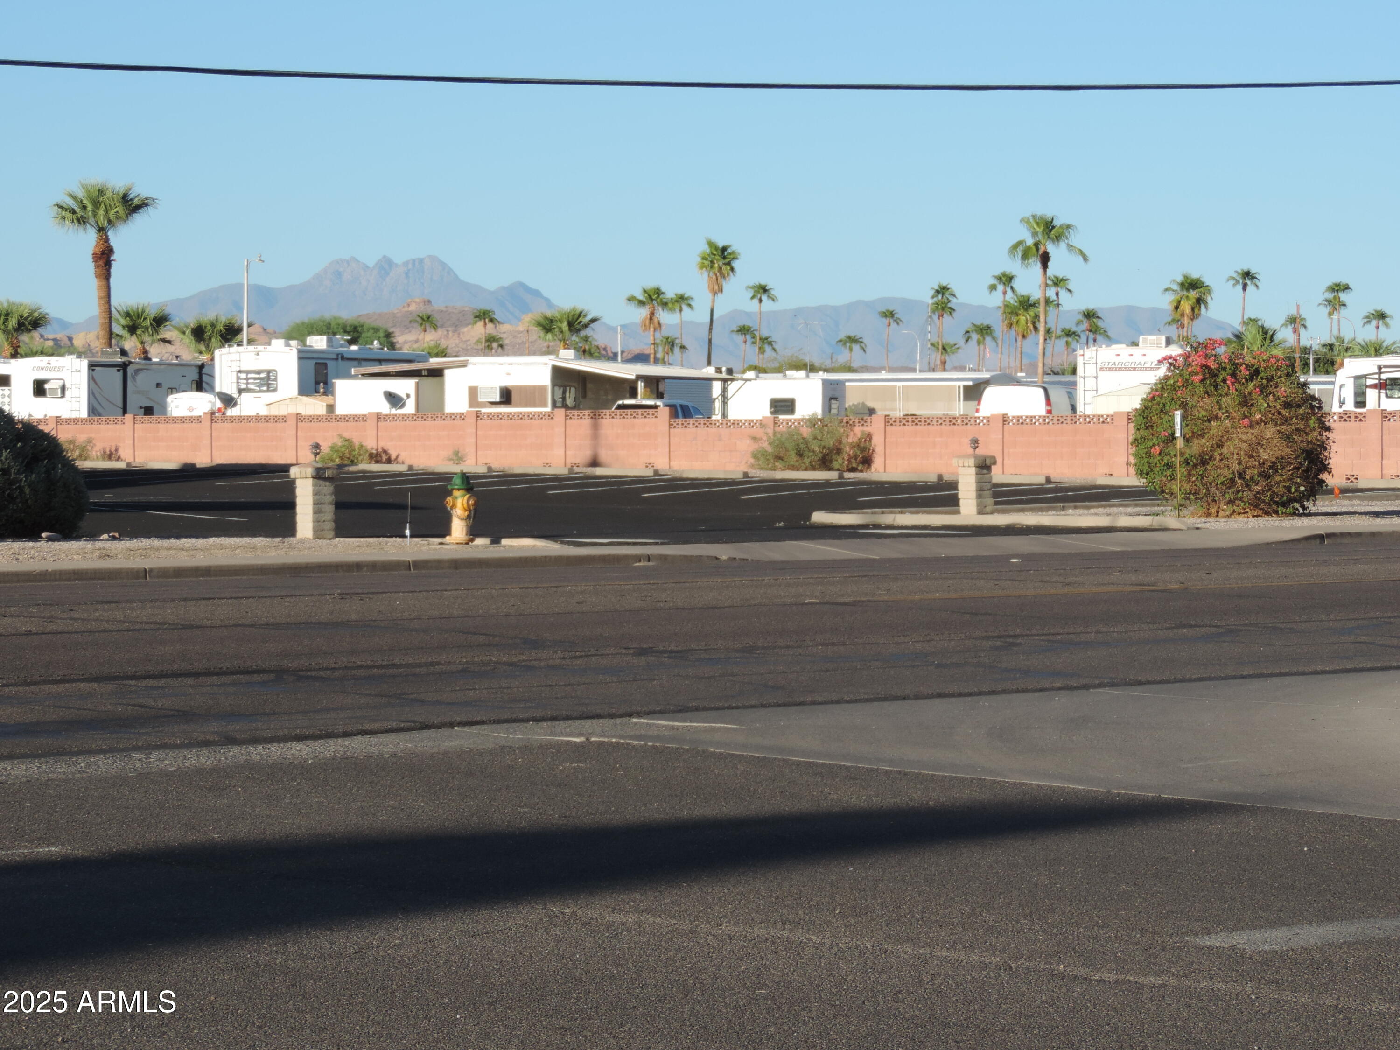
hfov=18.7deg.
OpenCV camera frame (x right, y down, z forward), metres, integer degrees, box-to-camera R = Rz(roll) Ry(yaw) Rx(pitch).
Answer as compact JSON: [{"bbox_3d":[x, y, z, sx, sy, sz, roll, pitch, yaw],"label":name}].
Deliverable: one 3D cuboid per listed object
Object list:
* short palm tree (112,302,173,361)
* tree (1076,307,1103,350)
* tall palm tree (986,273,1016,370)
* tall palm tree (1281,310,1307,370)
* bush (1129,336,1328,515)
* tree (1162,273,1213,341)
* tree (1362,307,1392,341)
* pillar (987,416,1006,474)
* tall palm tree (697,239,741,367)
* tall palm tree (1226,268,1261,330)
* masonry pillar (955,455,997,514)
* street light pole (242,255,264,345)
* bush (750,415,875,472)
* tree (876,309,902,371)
[{"bbox_3d":[-22.584,-5.860,171.929,2.437,6.297,2.437,0,1,0],"label":"short palm tree"},{"bbox_3d":[34.370,-12.997,374.841,2.415,12.518,2.415,0,1,0],"label":"tree"},{"bbox_3d":[27.766,-15.031,390.144,2.712,16.549,2.712,0,1,0],"label":"tall palm tree"},{"bbox_3d":[62.993,-16.110,450.000,2.800,13.300,2.800,0,1,0],"label":"tall palm tree"},{"bbox_3d":[6.671,-1.224,53.400,2.480,2.190,2.400,0,1,0],"label":"bush"},{"bbox_3d":[35.644,-11.821,310.112,3.593,12.928,3.593,0,1,0],"label":"tree"},{"bbox_3d":[63.823,-14.372,400.000,2.900,12.200,2.900,0,1,0],"label":"tree"},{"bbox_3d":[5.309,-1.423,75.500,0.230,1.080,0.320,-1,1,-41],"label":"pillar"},{"bbox_3d":[1.352,-13.174,300.000,3.100,14.100,3.100,0,1,0],"label":"tall palm tree"},{"bbox_3d":[40.942,-12.480,319.842,2.720,13.665,2.720,0,1,0],"label":"tall palm tree"},{"bbox_3d":[3.453,-0.500,53.200,0.400,0.770,0.400,-1,1,-43],"label":"masonry pillar"},{"bbox_3d":[-14.204,-5.389,135.000,0.680,6.400,0.240,0,1,0],"label":"street light pole"},{"bbox_3d":[2.054,-1.483,77.800,1.700,1.070,2.700,-1,1,-41],"label":"bush"},{"bbox_3d":[19.208,-14.695,430.126,2.713,14.470,2.713,0,1,0],"label":"tree"}]

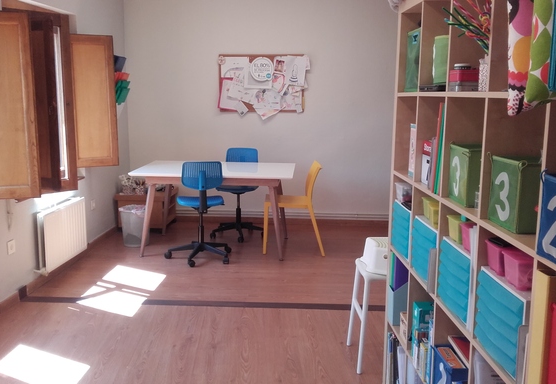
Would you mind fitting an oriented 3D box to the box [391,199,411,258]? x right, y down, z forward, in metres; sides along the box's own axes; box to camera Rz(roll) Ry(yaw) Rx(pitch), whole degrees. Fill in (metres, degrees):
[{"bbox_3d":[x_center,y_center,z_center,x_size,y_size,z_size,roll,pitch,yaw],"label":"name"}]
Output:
[{"bbox_3d":[0.675,0.160,2.229,0.330,0.220,0.275,0,10,-2],"label":"box"}]

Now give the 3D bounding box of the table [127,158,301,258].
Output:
[{"bbox_3d":[-0.553,0.150,5.009,1.415,0.755,0.800,1,10,6],"label":"table"}]

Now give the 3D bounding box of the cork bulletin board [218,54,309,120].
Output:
[{"bbox_3d":[-0.156,-1.131,5.643,0.910,0.620,0.025,1,10,3],"label":"cork bulletin board"}]

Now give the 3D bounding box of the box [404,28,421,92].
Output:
[{"bbox_3d":[0.678,-0.520,2.125,0.270,0.240,0.250,0,10,-2],"label":"box"}]

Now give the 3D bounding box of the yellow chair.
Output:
[{"bbox_3d":[0.159,0.139,4.934,0.550,0.810,0.450,1,10,4],"label":"yellow chair"}]

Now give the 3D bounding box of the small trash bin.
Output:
[{"bbox_3d":[-1.352,0.330,5.146,0.300,0.345,0.300,1,10,3],"label":"small trash bin"}]

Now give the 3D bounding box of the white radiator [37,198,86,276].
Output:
[{"bbox_3d":[-1.679,0.325,4.151,0.100,0.435,0.720,1,10,3],"label":"white radiator"}]

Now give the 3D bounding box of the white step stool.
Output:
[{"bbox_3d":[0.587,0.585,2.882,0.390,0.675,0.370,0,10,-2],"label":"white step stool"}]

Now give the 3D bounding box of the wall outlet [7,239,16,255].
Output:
[{"bbox_3d":[-1.789,0.376,3.607,0.012,0.090,0.083,1,10,3],"label":"wall outlet"}]

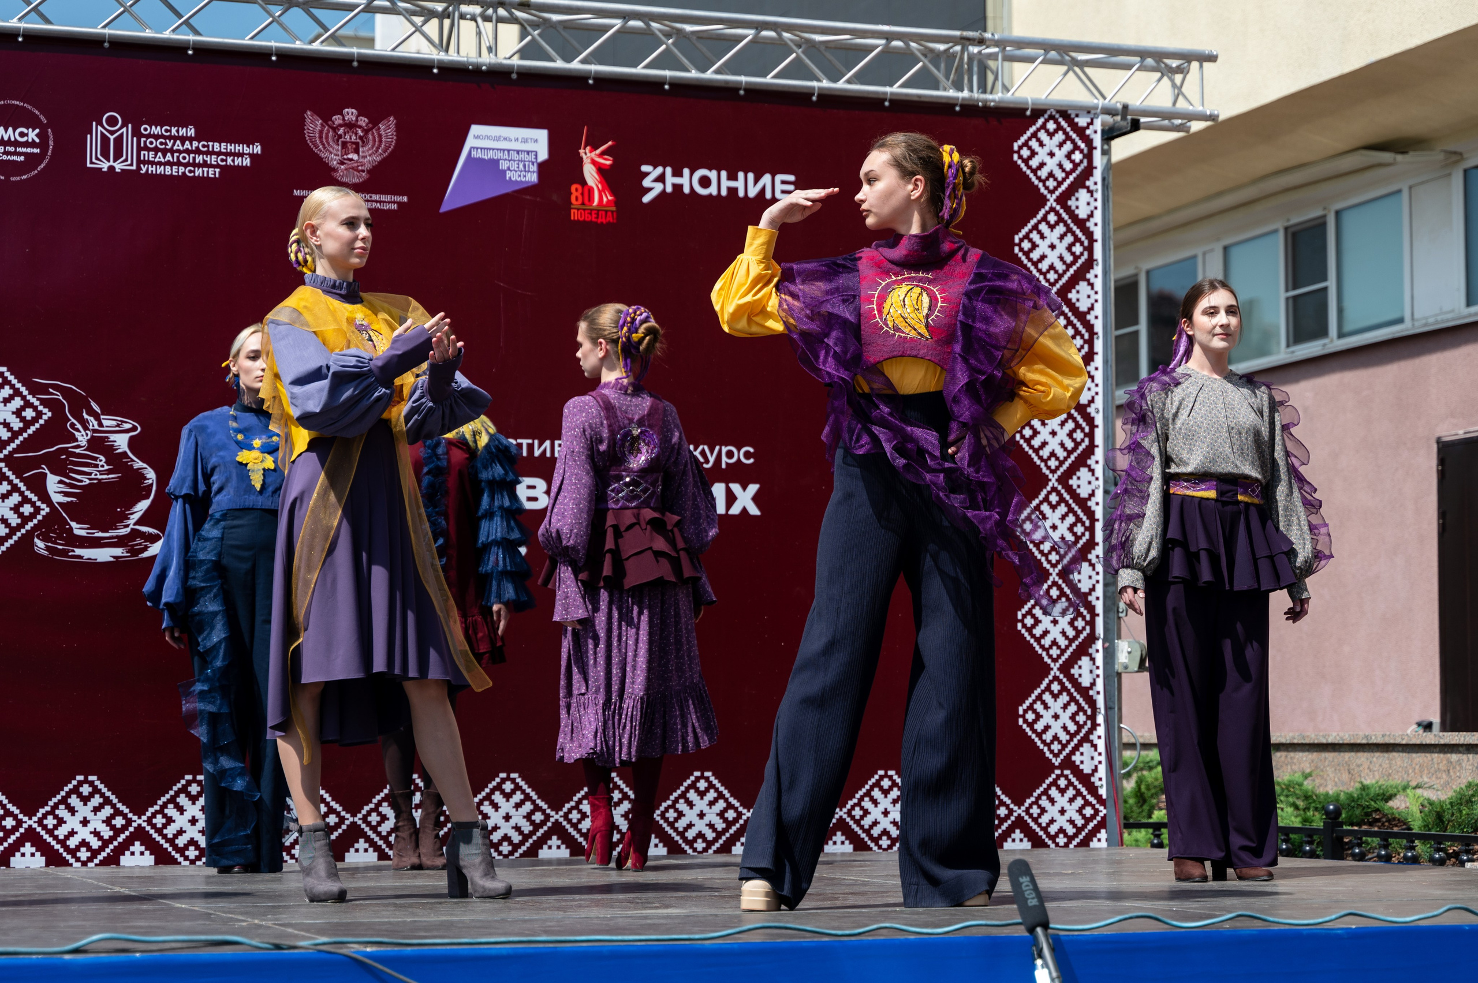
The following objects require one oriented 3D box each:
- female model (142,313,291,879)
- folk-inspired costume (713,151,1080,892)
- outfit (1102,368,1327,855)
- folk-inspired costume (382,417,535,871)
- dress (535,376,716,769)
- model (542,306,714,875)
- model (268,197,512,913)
[{"bbox_3d":[-1.604,0.336,7.848,0.580,1.770,0.360,3,-7,-25],"label":"female model"},{"bbox_3d":[0.366,0.090,5.494,0.800,1.686,0.480,-1,-7,13],"label":"folk-inspired costume"},{"bbox_3d":[1.386,0.346,6.985,0.620,1.466,0.380,0,-6,-3],"label":"outfit"},{"bbox_3d":[-0.981,0.467,7.833,0.600,1.499,0.400,1,-6,-9],"label":"folk-inspired costume"},{"bbox_3d":[-0.347,0.253,7.623,0.560,1.213,0.420,1,-7,-12],"label":"dress"},{"bbox_3d":[-0.347,0.292,7.619,0.560,1.776,0.420,1,-7,-12],"label":"model"},{"bbox_3d":[-0.892,0.115,6.100,0.560,1.804,0.480,6,-8,-41],"label":"model"}]

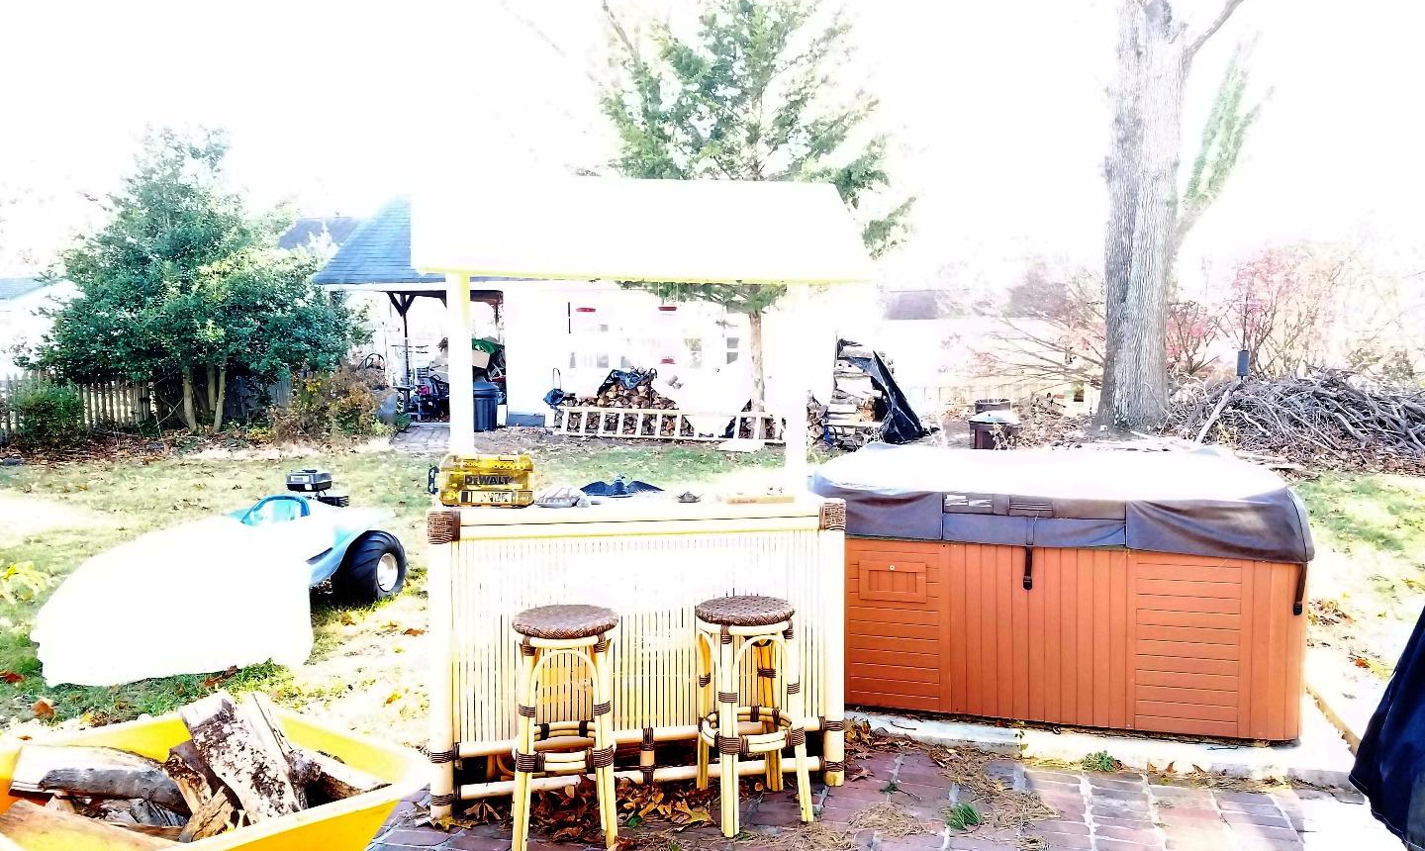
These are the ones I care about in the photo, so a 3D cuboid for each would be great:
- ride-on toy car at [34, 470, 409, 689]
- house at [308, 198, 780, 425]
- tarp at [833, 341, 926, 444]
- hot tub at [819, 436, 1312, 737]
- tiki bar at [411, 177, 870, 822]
[{"bbox_3d":[-2.570,0.720,5.920,1.170,0.770,2.150,0,4,0],"label":"ride-on toy car"},{"bbox_3d":[-2.103,-2.325,20.948,8.400,4.500,7.200,0,2,9],"label":"house"},{"bbox_3d":[2.330,-0.501,14.491,1.250,1.400,1.100,0,2,9],"label":"tarp"},{"bbox_3d":[1.687,0.725,5.656,2.200,1.060,2.150,1,2,17],"label":"hot tub"},{"bbox_3d":[-0.279,0.176,4.304,1.740,2.350,0.950,0,2,-13],"label":"tiki bar"}]

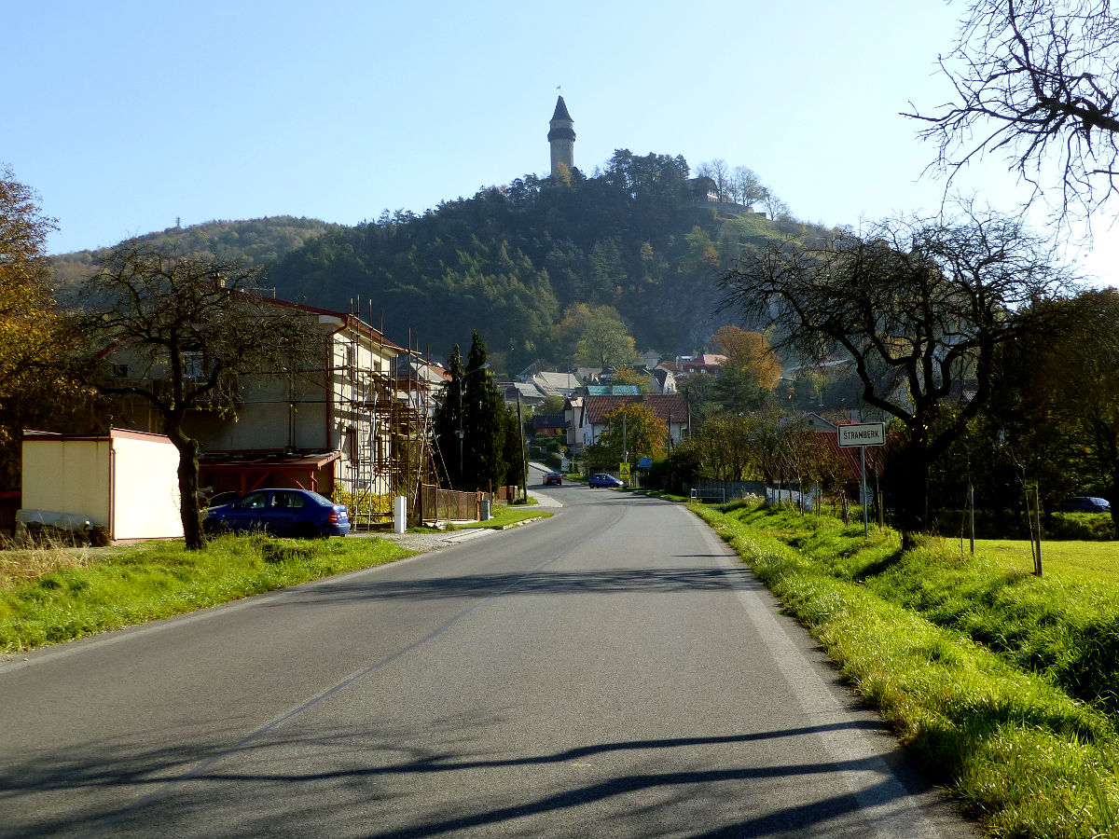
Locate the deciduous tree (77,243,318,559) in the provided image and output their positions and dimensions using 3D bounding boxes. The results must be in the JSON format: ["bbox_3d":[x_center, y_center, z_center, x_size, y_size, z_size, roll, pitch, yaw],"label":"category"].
[{"bbox_3d":[-8.205,-0.531,28.700,5.500,6.900,5.100,0,-2,0],"label":"deciduous tree"}]

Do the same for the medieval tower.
[{"bbox_3d":[1.026,-123.151,555.000,12.200,39.000,12.200,-1,-4,0],"label":"medieval tower"}]

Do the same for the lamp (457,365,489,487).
[{"bbox_3d":[-4.241,1.015,61.000,1.600,7.400,0.400,-1,-4,0],"label":"lamp"}]

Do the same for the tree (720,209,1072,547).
[{"bbox_3d":[6.631,-0.798,24.800,6.900,6.700,6.300,0,-2,0],"label":"tree"}]

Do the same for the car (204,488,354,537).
[{"bbox_3d":[-7.880,2.550,34.200,4.220,1.450,1.650,0,-3,4],"label":"car"}]

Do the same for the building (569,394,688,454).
[{"bbox_3d":[8.541,0.745,155.000,13.500,7.600,10.000,0,-3,-8],"label":"building"}]

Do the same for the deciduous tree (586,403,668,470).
[{"bbox_3d":[7.196,1.990,138.000,8.600,7.500,7.600,0,-2,0],"label":"deciduous tree"}]

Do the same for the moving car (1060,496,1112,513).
[{"bbox_3d":[32.740,5.510,78.000,1.750,1.450,4.200,1,-4,-21],"label":"moving car"}]

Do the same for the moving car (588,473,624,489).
[{"bbox_3d":[4.527,5.902,120.000,3.750,1.460,1.630,-1,-3,16],"label":"moving car"}]

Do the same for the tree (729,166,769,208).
[{"bbox_3d":[81.280,-99.652,540.000,16.500,17.600,16.500,-1,-4,0],"label":"tree"}]

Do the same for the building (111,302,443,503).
[{"bbox_3d":[-10.859,-0.012,46.293,8.600,8.000,9.300,-1,-4,5],"label":"building"}]

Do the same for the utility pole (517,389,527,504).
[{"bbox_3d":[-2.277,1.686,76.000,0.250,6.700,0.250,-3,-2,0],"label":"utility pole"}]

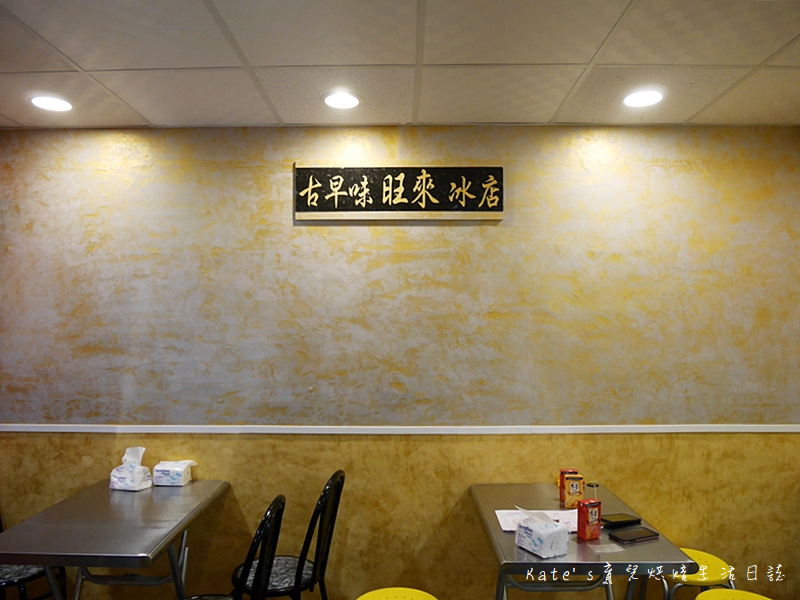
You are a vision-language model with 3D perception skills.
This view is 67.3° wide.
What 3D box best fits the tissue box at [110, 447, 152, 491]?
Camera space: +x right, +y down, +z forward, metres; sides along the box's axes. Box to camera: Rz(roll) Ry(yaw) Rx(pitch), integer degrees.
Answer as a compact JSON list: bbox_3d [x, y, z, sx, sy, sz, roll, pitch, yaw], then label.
[{"bbox_3d":[-1.146,0.713,2.574,0.133,0.166,0.099,-1,-3,13],"label":"tissue box"}]

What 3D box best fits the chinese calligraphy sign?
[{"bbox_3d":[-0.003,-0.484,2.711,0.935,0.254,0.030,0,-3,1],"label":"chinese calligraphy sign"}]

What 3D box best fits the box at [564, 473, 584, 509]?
[{"bbox_3d":[0.658,0.724,2.271,0.064,0.114,0.045,0,-3,7],"label":"box"}]

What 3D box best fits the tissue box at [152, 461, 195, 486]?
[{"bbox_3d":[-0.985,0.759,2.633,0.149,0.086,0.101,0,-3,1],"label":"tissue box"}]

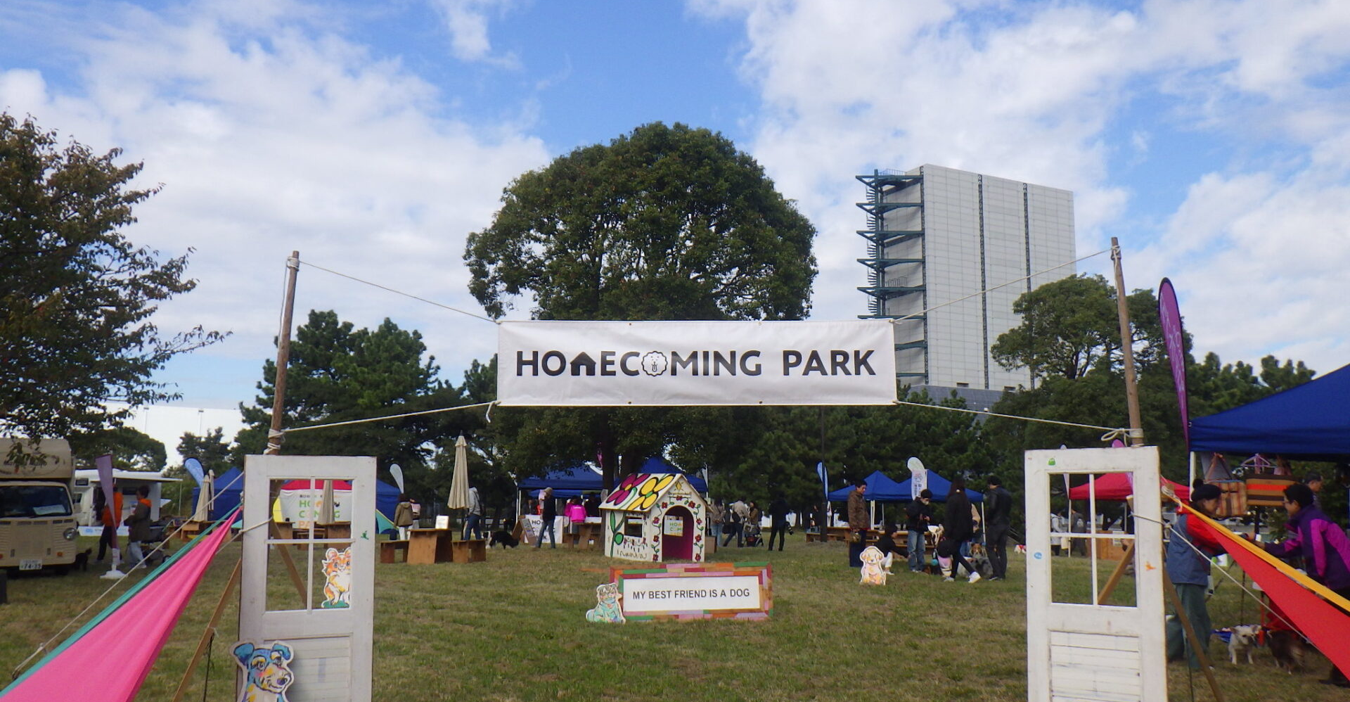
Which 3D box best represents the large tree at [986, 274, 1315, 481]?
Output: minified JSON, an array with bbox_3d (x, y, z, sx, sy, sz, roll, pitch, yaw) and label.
[{"bbox_3d":[22.593,2.415,51.181,14.886,12.223,11.000,0,-8,0],"label":"large tree"}]

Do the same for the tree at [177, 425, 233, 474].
[{"bbox_3d":[-24.941,6.583,57.651,3.266,5.203,3.266,0,-8,0],"label":"tree"}]

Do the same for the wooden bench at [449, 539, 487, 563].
[{"bbox_3d":[-4.248,4.161,22.692,0.320,0.450,1.000,-1,-8,10],"label":"wooden bench"}]

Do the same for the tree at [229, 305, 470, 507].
[{"bbox_3d":[-14.734,3.010,49.333,10.300,9.926,9.500,0,-8,0],"label":"tree"}]

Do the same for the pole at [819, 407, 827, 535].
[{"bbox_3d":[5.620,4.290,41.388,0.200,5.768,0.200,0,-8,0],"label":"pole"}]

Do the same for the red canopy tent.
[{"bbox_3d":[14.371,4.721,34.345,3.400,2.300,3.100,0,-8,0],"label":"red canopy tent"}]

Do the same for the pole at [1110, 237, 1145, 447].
[{"bbox_3d":[2.490,0.780,5.849,0.060,2.859,0.060,-1,-10,0],"label":"pole"}]

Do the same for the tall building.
[{"bbox_3d":[42.767,-0.730,157.664,30.000,47.355,12.000,4,-9,-26],"label":"tall building"}]

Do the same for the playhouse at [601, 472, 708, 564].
[{"bbox_3d":[-0.414,3.623,23.922,1.500,1.844,1.950,5,-9,-32],"label":"playhouse"}]

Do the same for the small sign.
[{"bbox_3d":[0.181,2.769,12.592,1.805,0.644,0.140,1,-13,-5],"label":"small sign"}]

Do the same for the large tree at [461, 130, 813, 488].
[{"bbox_3d":[-1.069,-0.586,32.632,10.774,12.955,10.774,0,-8,0],"label":"large tree"}]

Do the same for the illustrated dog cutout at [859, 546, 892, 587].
[{"bbox_3d":[3.413,3.656,18.600,0.540,0.680,0.040,0,-8,0],"label":"illustrated dog cutout"}]

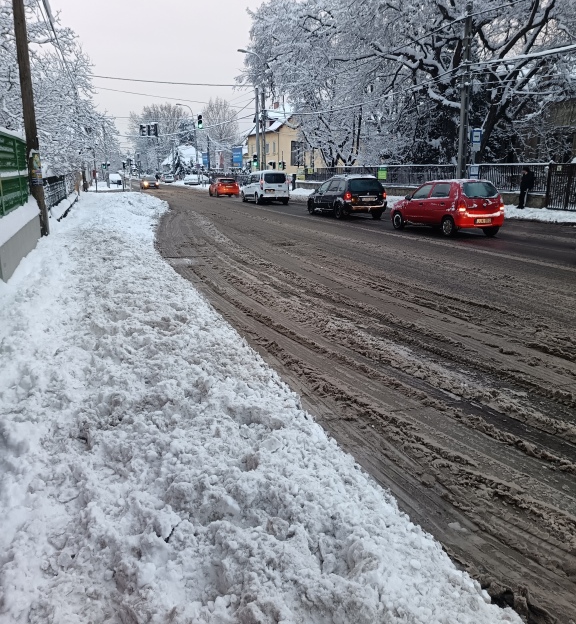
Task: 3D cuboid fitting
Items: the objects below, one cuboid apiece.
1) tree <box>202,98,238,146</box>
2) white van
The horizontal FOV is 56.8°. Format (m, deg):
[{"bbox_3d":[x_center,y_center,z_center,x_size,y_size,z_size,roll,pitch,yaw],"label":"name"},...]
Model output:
[{"bbox_3d":[-10.596,-26.710,84.027,6.200,13.657,6.200,0,14,0],"label":"tree"},{"bbox_3d":[-1.403,-7.382,31.587,1.849,1.874,4.453,-5,15,-19],"label":"white van"}]

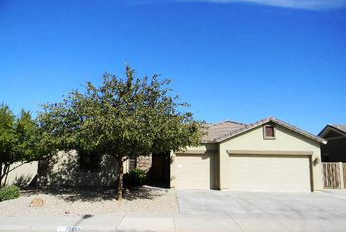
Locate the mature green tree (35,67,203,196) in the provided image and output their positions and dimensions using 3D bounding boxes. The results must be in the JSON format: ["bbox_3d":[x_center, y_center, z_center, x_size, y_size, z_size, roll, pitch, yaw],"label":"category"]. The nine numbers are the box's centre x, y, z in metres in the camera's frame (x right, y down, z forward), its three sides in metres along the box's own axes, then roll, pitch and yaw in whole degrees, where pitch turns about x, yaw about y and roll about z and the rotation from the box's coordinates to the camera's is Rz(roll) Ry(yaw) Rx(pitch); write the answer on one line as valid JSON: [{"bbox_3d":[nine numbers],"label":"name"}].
[{"bbox_3d":[-2.565,0.694,13.688,8.130,6.590,6.800,1,-8,0],"label":"mature green tree"}]

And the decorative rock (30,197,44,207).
[{"bbox_3d":[-5.617,3.534,11.631,0.480,0.340,0.400,1,-8,0],"label":"decorative rock"}]

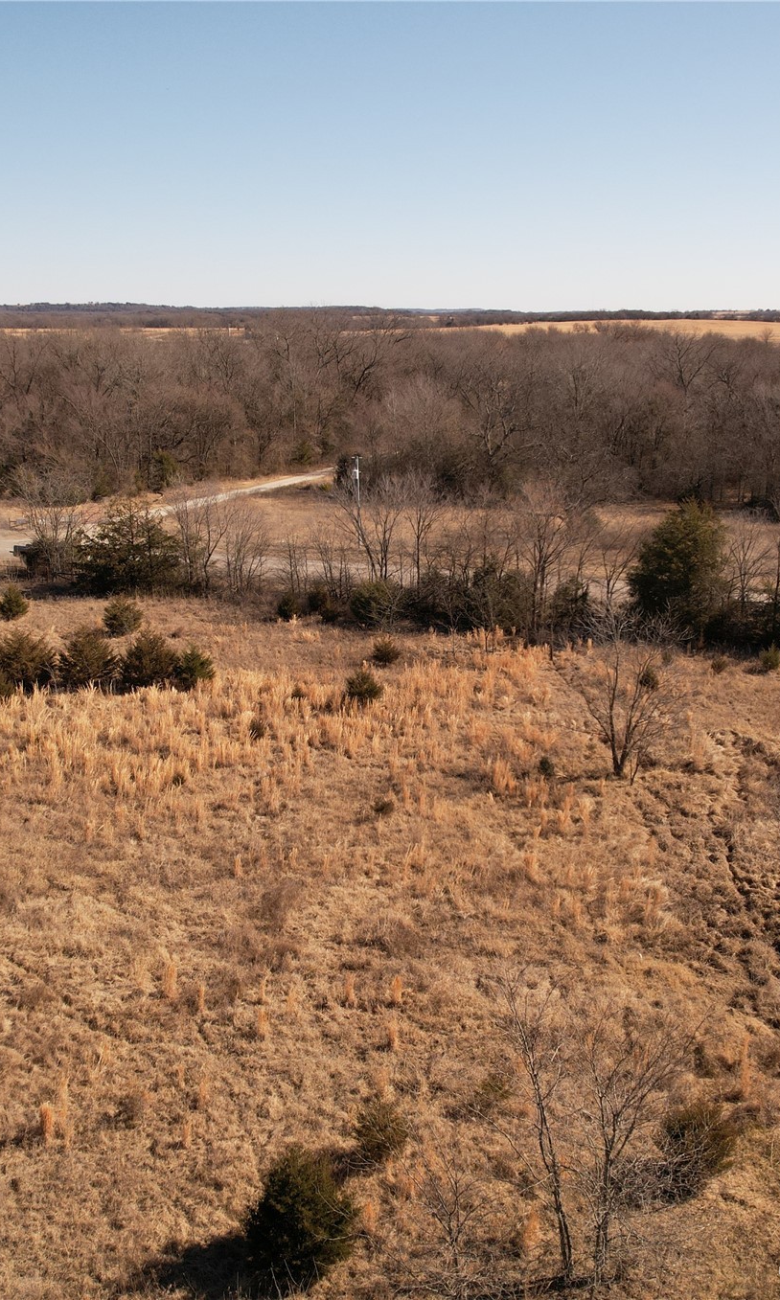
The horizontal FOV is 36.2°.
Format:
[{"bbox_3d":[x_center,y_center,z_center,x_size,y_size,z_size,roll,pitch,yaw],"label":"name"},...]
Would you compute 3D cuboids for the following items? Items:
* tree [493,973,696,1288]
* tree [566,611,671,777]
[{"bbox_3d":[4.136,10.087,24.589,4.060,7.180,3.660,3,16,11],"label":"tree"},{"bbox_3d":[9.992,2.116,52.247,4.430,7.430,4.430,3,16,11],"label":"tree"}]

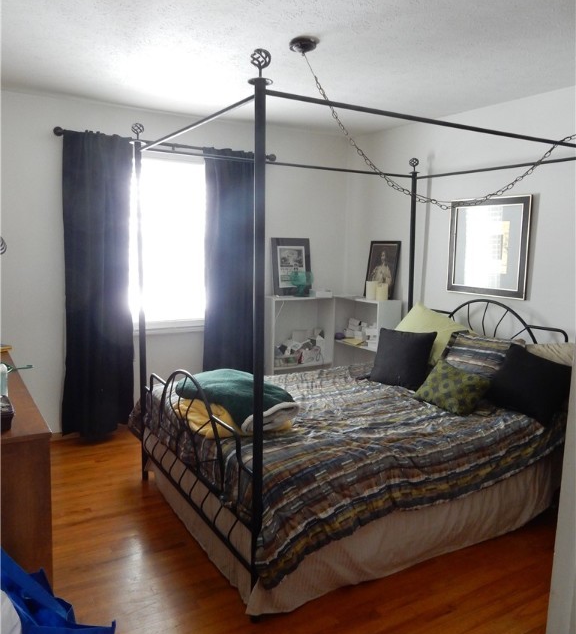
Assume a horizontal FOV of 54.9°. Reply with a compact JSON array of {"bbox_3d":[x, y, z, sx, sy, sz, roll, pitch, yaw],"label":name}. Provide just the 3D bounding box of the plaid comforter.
[{"bbox_3d":[0.375,0.687,3.278,2.070,0.440,1.670,-4,9,-31],"label":"plaid comforter"}]

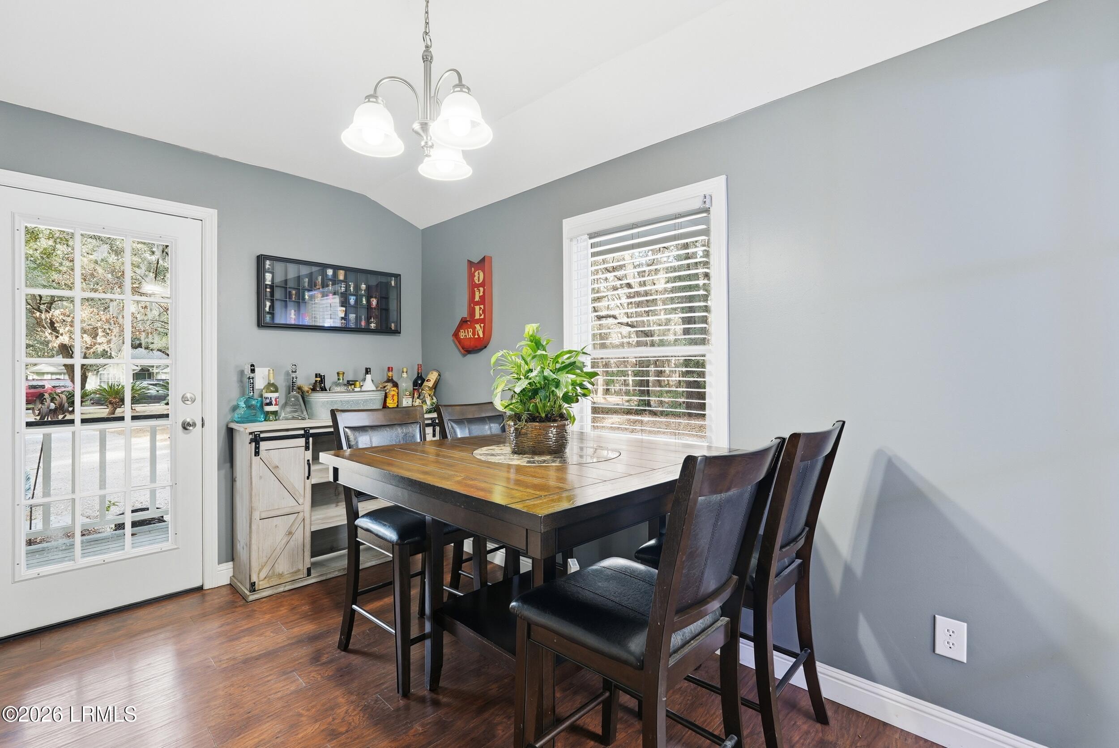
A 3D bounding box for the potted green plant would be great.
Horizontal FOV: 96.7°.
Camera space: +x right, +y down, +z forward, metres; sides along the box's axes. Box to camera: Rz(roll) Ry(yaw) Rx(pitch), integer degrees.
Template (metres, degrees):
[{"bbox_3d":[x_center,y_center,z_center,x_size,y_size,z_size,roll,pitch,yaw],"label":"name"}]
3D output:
[{"bbox_3d":[-0.058,0.054,1.900,0.410,0.485,0.390,0,0,0],"label":"potted green plant"}]

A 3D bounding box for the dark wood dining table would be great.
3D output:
[{"bbox_3d":[-0.057,0.748,1.883,1.200,0.905,1.180,0,0,44],"label":"dark wood dining table"}]

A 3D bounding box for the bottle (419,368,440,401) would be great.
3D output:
[{"bbox_3d":[-0.929,0.082,3.580,0.075,0.252,0.075,27,0,-13],"label":"bottle"}]

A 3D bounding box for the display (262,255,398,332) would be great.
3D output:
[{"bbox_3d":[-1.473,-0.495,3.273,0.075,0.424,0.894,0,0,43],"label":"display"}]

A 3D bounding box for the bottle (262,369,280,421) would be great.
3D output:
[{"bbox_3d":[-1.716,0.125,2.965,0.080,0.308,0.080,0,0,-38],"label":"bottle"}]

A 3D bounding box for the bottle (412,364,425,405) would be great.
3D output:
[{"bbox_3d":[-1.030,0.104,3.670,0.096,0.345,0.096,0,0,-32],"label":"bottle"}]

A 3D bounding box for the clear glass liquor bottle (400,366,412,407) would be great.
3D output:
[{"bbox_3d":[-1.097,0.117,3.540,0.088,0.320,0.088,0,0,-35],"label":"clear glass liquor bottle"}]

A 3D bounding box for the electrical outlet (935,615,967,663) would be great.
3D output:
[{"bbox_3d":[1.260,0.851,1.603,0.080,0.124,0.008,0,0,43],"label":"electrical outlet"}]

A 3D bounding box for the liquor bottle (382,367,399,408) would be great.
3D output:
[{"bbox_3d":[-1.168,0.117,3.440,0.108,0.322,0.108,0,0,-32],"label":"liquor bottle"}]

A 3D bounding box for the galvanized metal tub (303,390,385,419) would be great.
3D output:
[{"bbox_3d":[-1.385,0.199,3.240,0.245,0.158,0.530,0,0,43],"label":"galvanized metal tub"}]

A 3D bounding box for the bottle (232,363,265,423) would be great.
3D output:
[{"bbox_3d":[-1.766,0.110,2.840,0.070,0.340,0.142,0,0,32],"label":"bottle"}]

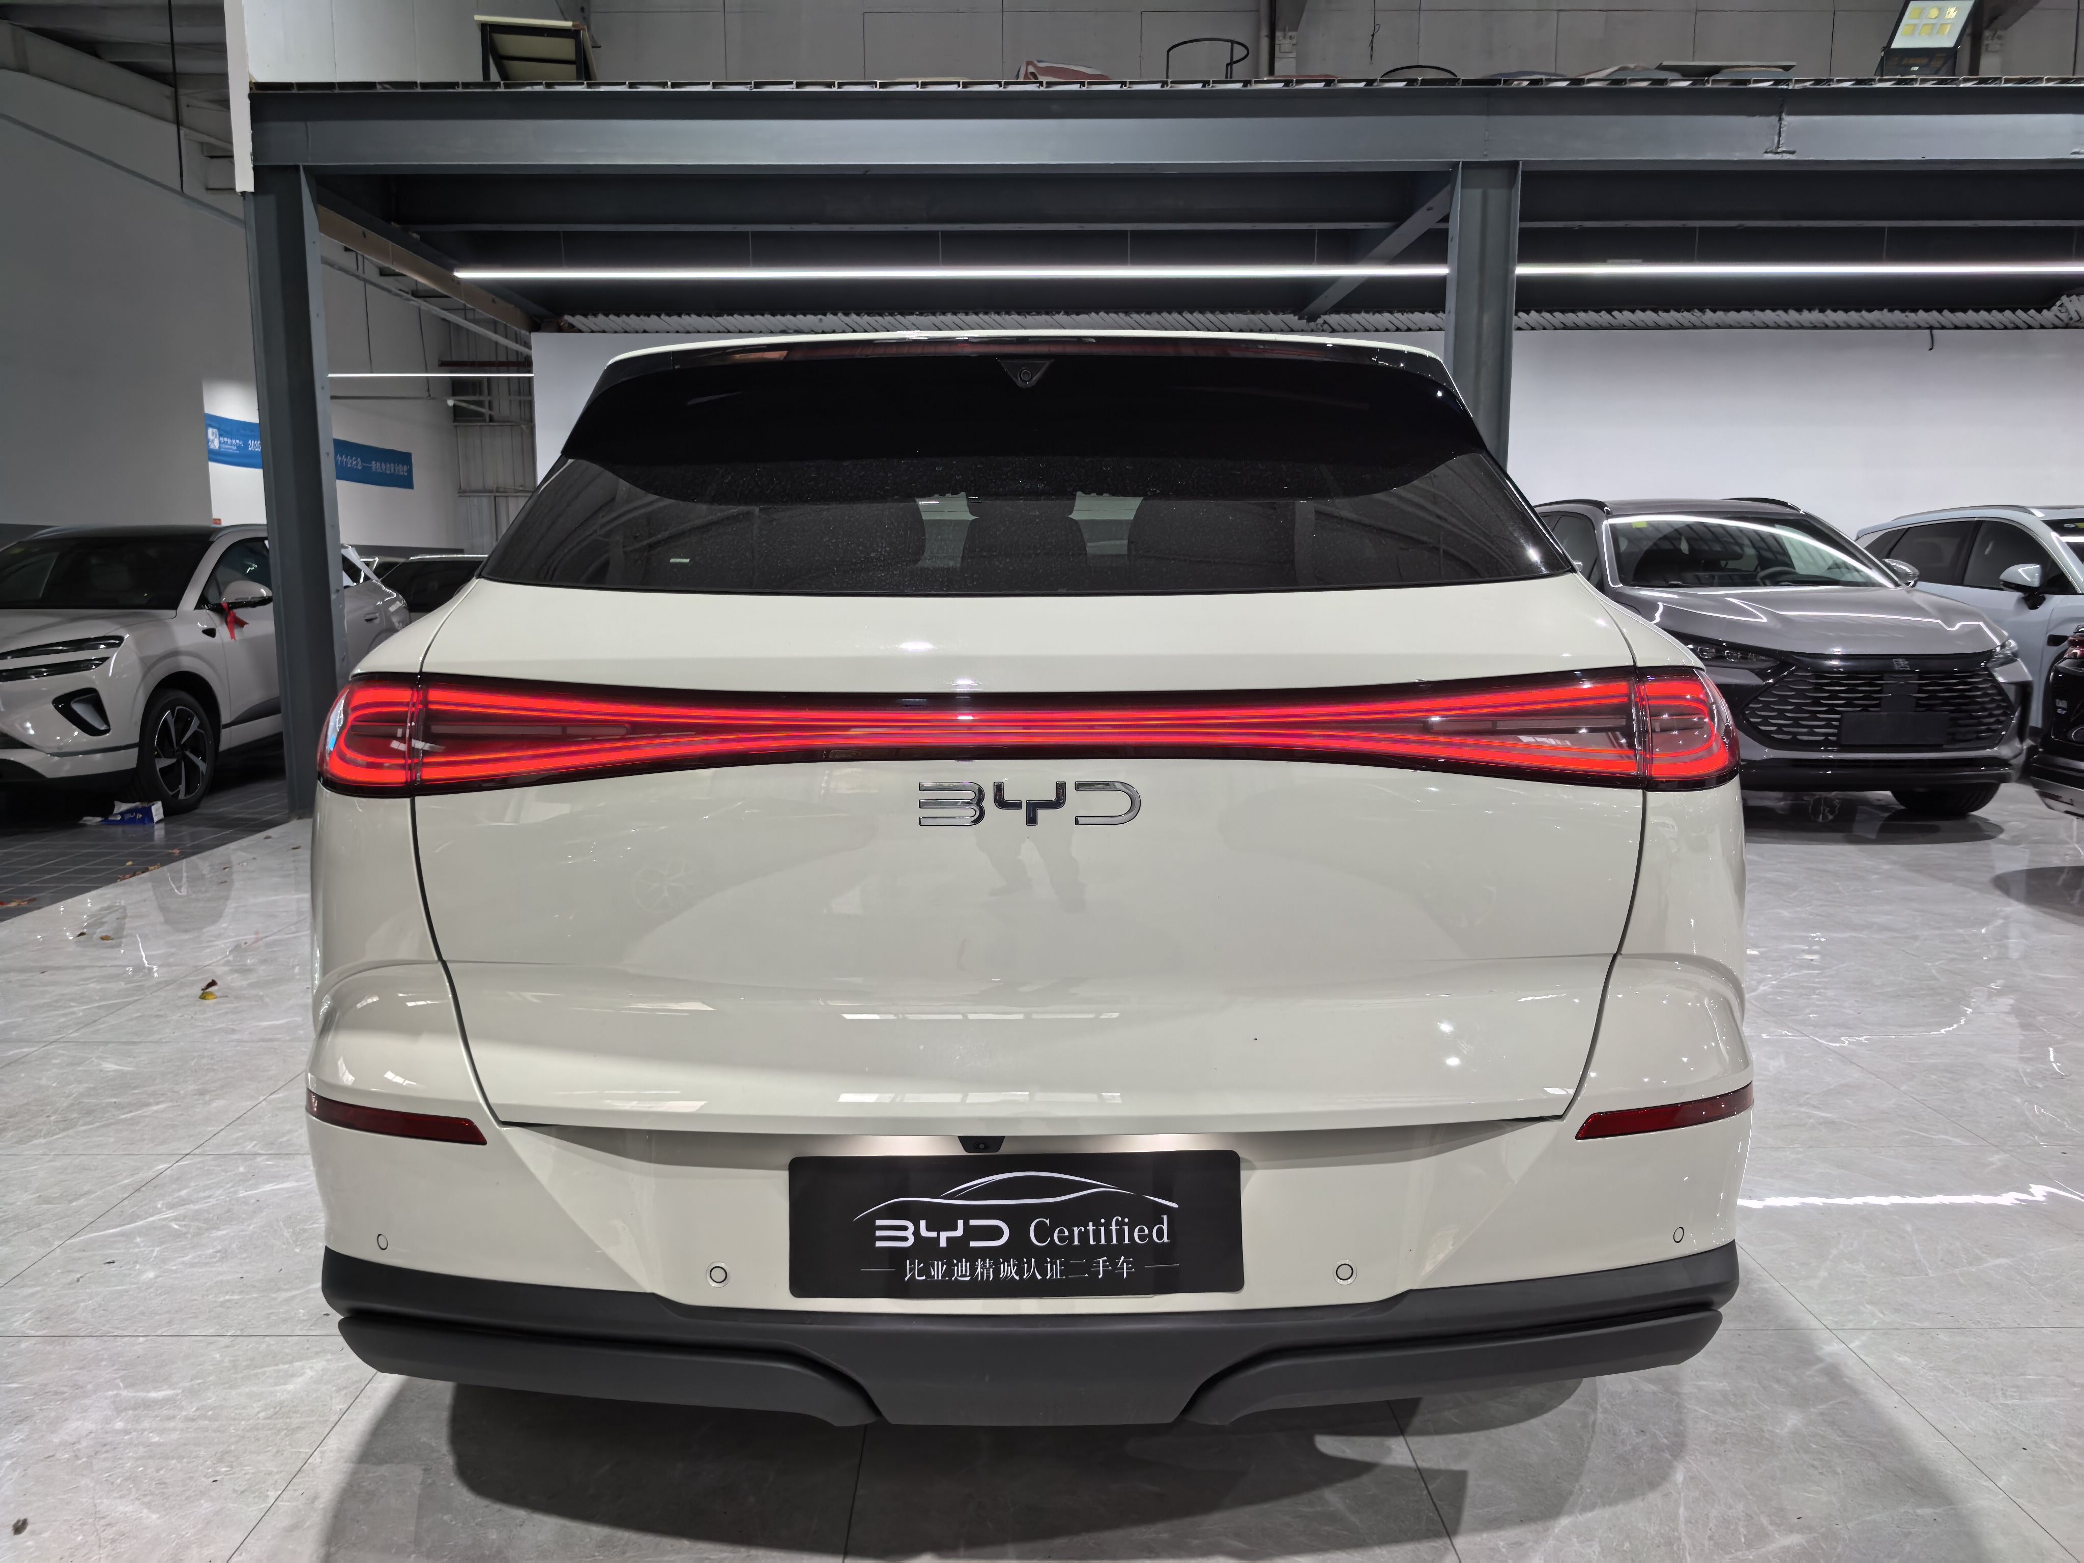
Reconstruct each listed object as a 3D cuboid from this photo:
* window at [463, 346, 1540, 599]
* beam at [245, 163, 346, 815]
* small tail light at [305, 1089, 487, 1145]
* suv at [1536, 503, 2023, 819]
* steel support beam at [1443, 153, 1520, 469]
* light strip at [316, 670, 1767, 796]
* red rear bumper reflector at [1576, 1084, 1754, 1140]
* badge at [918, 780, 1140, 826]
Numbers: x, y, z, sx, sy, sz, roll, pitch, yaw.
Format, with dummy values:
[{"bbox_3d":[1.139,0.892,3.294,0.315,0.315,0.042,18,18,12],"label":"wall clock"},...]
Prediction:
[{"bbox_3d":[-0.014,-0.376,1.771,1.330,0.465,0.120,0,-33,-1],"label":"window"},{"bbox_3d":[-3.720,-1.409,7.269,0.295,3.210,0.170,0,8,-1],"label":"beam"},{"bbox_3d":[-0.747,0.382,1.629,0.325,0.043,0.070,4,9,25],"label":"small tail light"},{"bbox_3d":[3.894,-0.900,9.011,1.940,1.720,4.820,0,8,-1],"label":"suv"},{"bbox_3d":[2.185,-1.411,7.339,0.295,3.210,0.170,0,8,-1],"label":"steel support beam"},{"bbox_3d":[-0.010,-0.045,1.611,1.720,0.148,0.250,0,8,-1],"label":"light strip"},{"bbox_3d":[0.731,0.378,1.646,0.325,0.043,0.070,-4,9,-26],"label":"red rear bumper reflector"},{"bbox_3d":[-0.013,0.025,1.540,0.236,0.048,0.015,0,8,-1],"label":"badge"}]

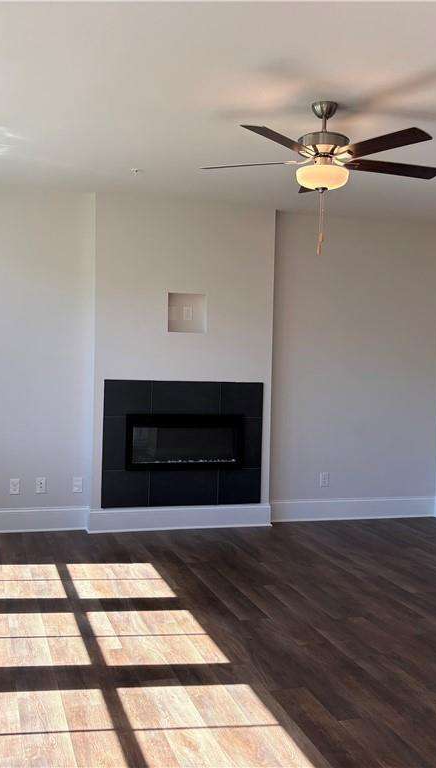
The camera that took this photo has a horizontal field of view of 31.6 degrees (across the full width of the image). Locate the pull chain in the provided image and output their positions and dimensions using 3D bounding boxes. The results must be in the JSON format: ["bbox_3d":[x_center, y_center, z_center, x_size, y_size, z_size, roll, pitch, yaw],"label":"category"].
[{"bbox_3d":[0.527,-0.822,3.934,0.030,0.333,0.025,1,2,-17],"label":"pull chain"}]

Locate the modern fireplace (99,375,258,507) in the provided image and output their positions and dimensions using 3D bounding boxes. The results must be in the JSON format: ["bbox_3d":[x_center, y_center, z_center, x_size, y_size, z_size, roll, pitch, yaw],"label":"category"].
[{"bbox_3d":[-0.275,0.502,6.441,1.378,1.047,0.025,1,2,-17],"label":"modern fireplace"}]

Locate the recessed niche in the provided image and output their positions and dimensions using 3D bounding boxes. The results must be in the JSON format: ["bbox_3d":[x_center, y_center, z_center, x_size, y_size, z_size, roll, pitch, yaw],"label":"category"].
[{"bbox_3d":[-0.268,-0.591,6.462,0.326,0.324,0.100,1,2,-17],"label":"recessed niche"}]

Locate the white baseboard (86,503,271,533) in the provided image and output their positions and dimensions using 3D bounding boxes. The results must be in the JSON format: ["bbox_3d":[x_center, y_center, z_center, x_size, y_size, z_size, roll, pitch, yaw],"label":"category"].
[{"bbox_3d":[-0.297,1.129,6.456,1.568,0.187,0.025,1,2,-17],"label":"white baseboard"}]

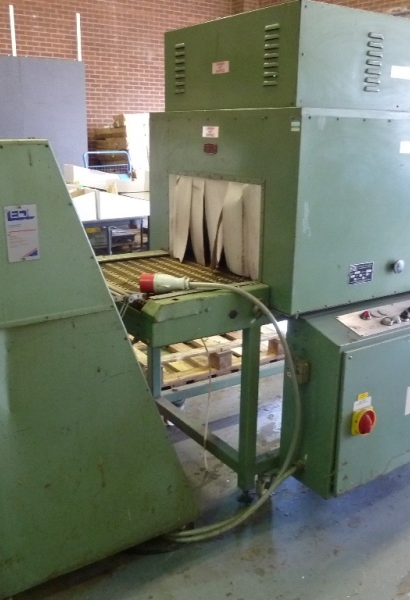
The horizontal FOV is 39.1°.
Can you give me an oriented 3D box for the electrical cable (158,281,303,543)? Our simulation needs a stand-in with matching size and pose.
[{"bbox_3d":[0.093,0.403,2.158,0.620,0.940,0.240,-10,19,-32],"label":"electrical cable"}]

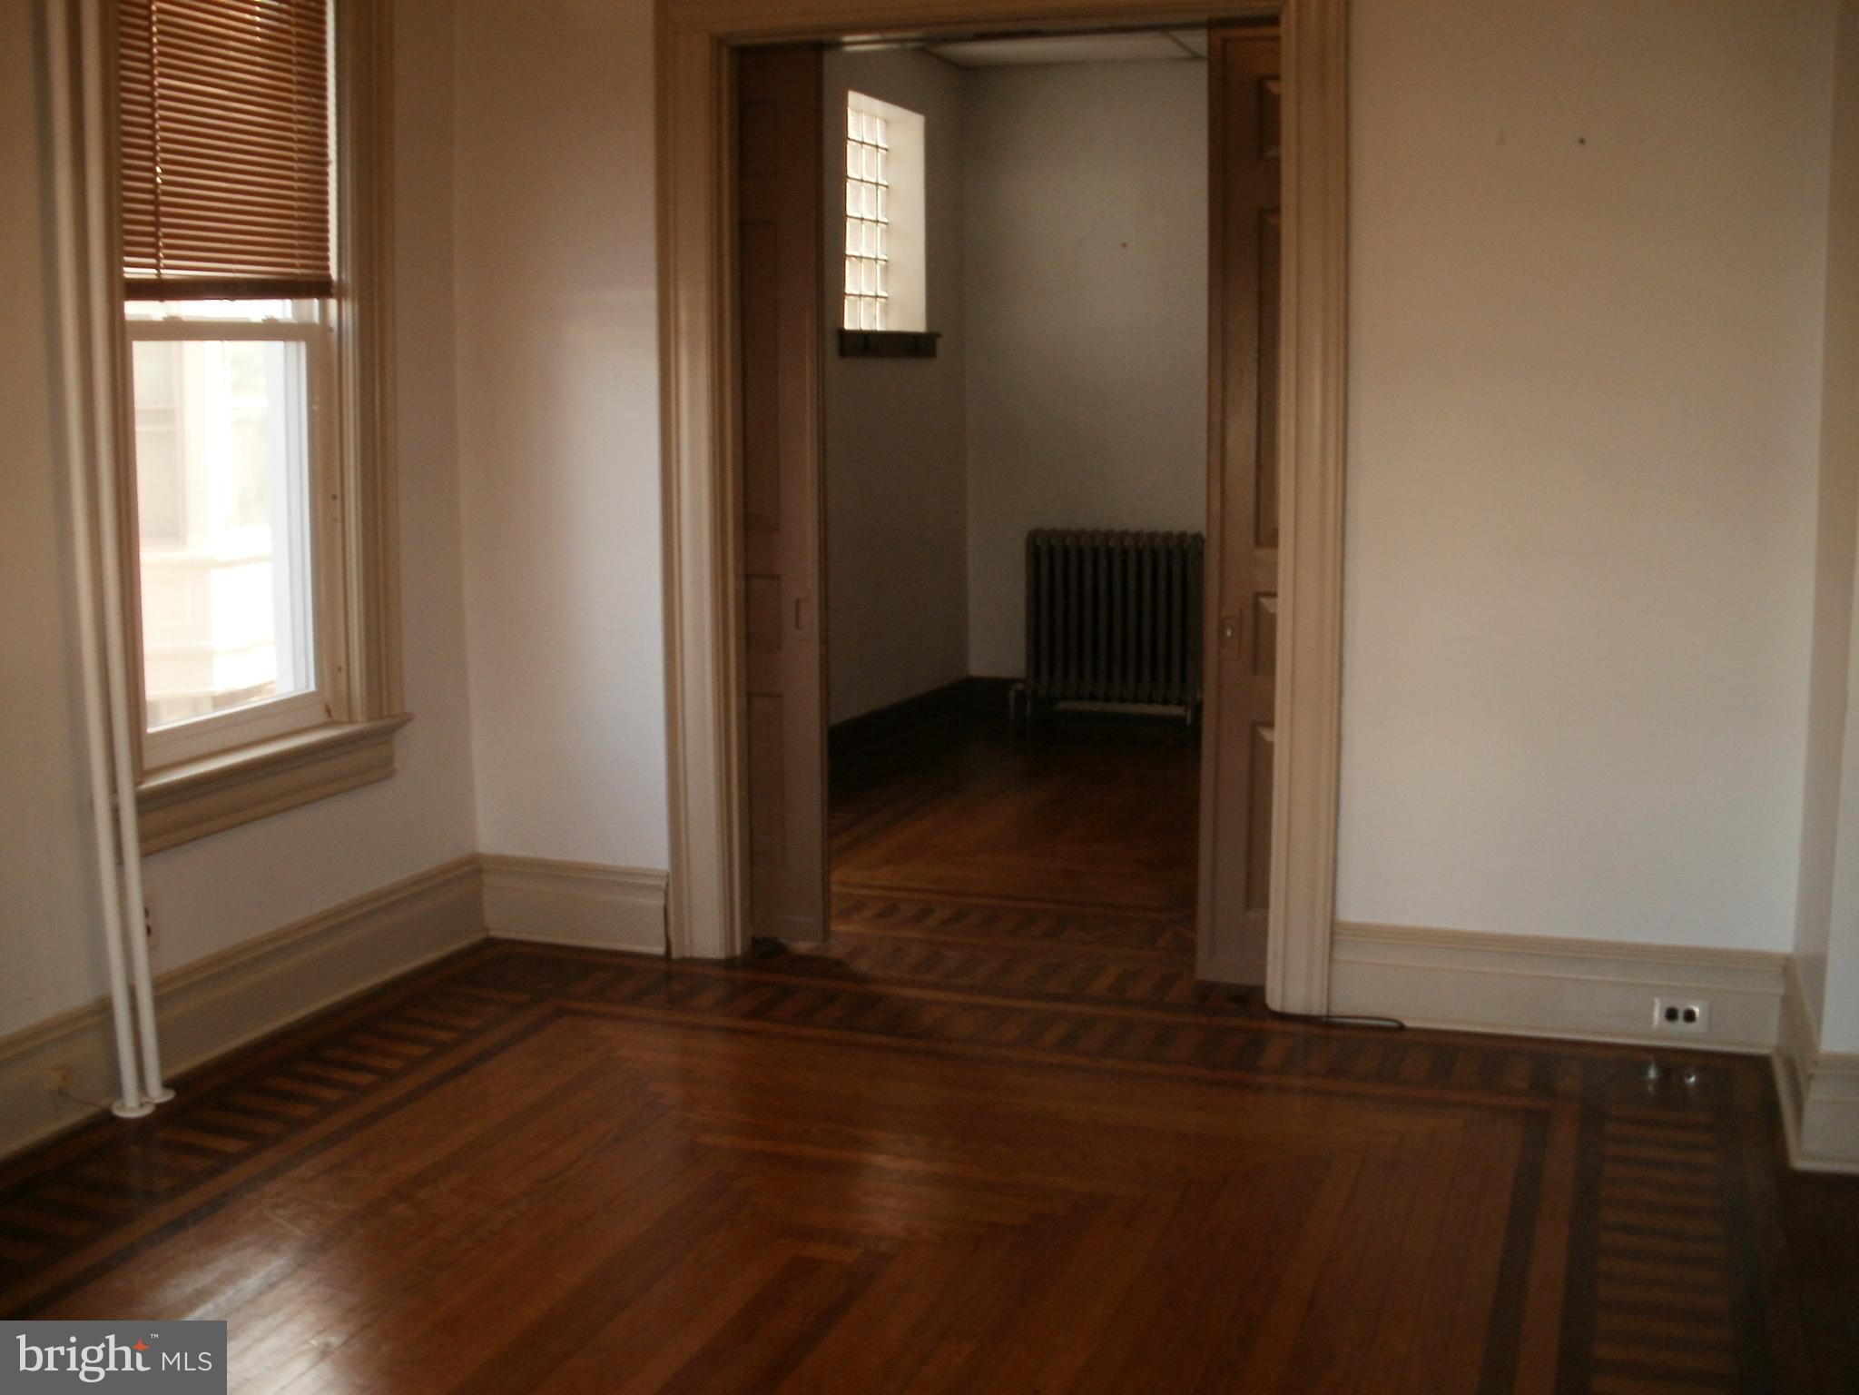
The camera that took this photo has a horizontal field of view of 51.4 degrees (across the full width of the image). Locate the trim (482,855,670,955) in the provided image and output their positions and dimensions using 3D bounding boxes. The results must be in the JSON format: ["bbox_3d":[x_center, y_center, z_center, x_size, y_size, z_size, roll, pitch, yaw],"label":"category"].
[{"bbox_3d":[-0.904,0.528,4.941,0.528,0.220,0.030,2,8,19],"label":"trim"}]

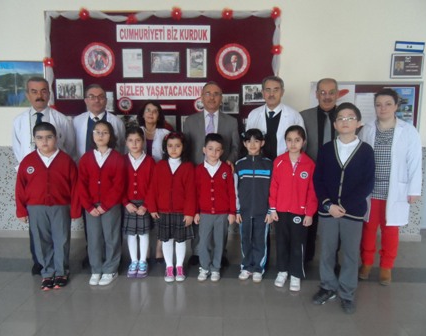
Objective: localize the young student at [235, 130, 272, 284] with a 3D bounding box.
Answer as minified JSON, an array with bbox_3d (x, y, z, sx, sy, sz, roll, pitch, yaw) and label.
[{"bbox_3d":[0.325,0.303,2.594,0.330,1.255,0.235,1,6,3],"label":"young student"}]

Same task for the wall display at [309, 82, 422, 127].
[{"bbox_3d":[1.645,-0.625,3.345,1.171,0.598,0.030,1,6,1],"label":"wall display"}]

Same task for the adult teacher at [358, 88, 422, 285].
[{"bbox_3d":[1.500,0.164,2.687,0.518,1.645,0.360,5,9,29],"label":"adult teacher"}]

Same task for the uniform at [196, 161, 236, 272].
[{"bbox_3d":[0.026,0.418,2.653,0.335,0.981,0.220,0,7,1],"label":"uniform"}]

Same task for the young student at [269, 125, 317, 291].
[{"bbox_3d":[0.637,0.331,2.520,0.378,1.337,0.250,1,7,8],"label":"young student"}]

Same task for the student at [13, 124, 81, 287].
[{"bbox_3d":[-1.286,0.290,2.441,0.475,1.291,0.300,-1,6,-10],"label":"student"}]

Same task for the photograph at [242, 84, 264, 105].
[{"bbox_3d":[0.486,-0.813,3.454,0.303,0.220,0.020,0,6,0],"label":"photograph"}]

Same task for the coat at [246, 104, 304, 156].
[{"bbox_3d":[0.543,-0.108,2.758,0.512,0.884,0.300,1,7,4],"label":"coat"}]

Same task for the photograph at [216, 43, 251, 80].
[{"bbox_3d":[0.213,-1.125,3.302,0.372,0.372,0.015,1,8,2],"label":"photograph"}]

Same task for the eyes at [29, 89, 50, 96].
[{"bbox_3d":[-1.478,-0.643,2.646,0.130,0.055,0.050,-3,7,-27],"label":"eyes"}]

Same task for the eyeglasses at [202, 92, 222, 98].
[{"bbox_3d":[-0.002,-0.616,2.673,0.147,0.043,0.140,1,6,2],"label":"eyeglasses"}]

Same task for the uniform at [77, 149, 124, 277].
[{"bbox_3d":[-0.895,0.361,2.573,0.382,1.053,0.260,-1,7,-9],"label":"uniform"}]

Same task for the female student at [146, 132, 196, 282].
[{"bbox_3d":[-0.365,0.332,2.703,0.421,1.274,0.250,-1,8,-8],"label":"female student"}]

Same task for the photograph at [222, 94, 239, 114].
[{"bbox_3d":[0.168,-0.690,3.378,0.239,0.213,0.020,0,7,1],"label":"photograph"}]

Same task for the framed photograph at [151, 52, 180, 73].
[{"bbox_3d":[-0.507,-1.126,3.335,0.306,0.218,0.020,0,7,1],"label":"framed photograph"}]

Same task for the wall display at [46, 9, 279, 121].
[{"bbox_3d":[-0.551,-1.006,3.372,2.551,1.322,0.060,0,7,1],"label":"wall display"}]

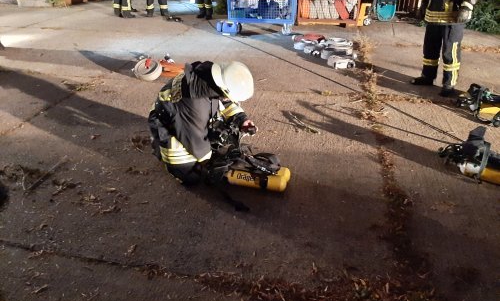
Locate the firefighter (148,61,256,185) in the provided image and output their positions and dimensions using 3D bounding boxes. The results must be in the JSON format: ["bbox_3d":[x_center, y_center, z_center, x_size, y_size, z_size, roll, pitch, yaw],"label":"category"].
[{"bbox_3d":[-0.329,-0.214,2.817,0.720,0.870,0.560,5,30,10],"label":"firefighter"}]

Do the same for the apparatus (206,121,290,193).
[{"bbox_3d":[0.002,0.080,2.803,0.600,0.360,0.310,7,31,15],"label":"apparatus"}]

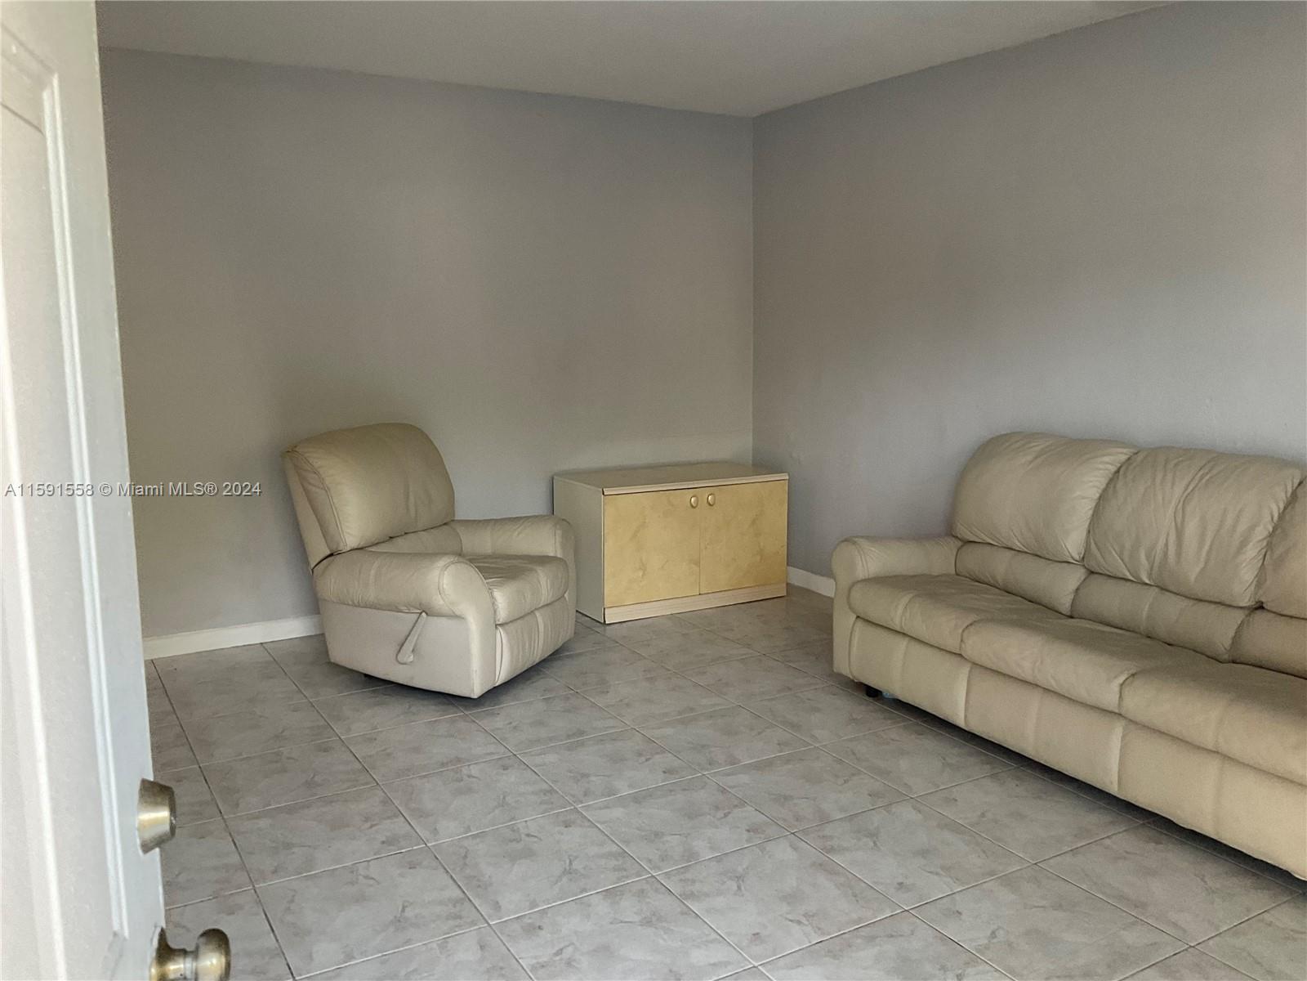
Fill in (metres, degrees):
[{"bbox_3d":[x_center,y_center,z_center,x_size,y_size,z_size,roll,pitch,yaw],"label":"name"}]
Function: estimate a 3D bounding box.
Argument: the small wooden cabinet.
[{"bbox_3d":[0.090,0.234,5.581,1.055,0.637,0.540,-5,10,-29],"label":"small wooden cabinet"}]

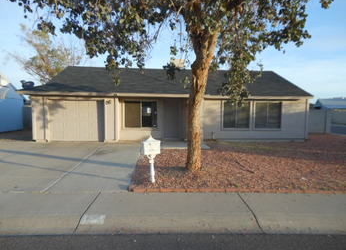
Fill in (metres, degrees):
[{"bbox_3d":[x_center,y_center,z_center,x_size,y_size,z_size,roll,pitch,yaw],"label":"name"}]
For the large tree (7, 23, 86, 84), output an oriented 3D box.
[{"bbox_3d":[-10.600,-3.944,21.118,6.600,8.900,6.400,0,3,-4],"label":"large tree"}]

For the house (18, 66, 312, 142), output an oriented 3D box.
[{"bbox_3d":[-0.300,-1.637,17.337,15.000,4.400,10.000,0,3,-4],"label":"house"}]

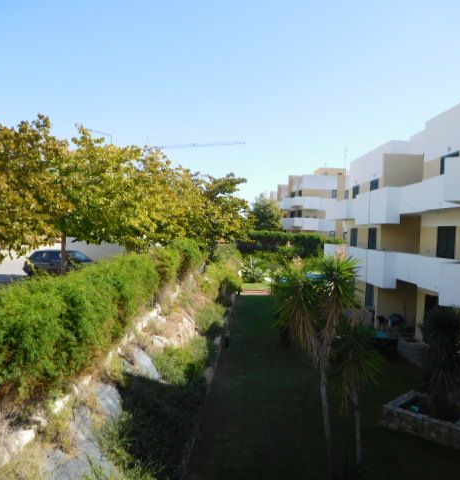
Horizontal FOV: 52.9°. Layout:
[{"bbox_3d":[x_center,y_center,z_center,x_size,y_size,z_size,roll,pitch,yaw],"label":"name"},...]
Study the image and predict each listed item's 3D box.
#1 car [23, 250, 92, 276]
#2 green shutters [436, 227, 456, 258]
[{"bbox_3d":[-9.423,1.415,26.870,4.350,1.450,1.720,2,1,0],"label":"car"},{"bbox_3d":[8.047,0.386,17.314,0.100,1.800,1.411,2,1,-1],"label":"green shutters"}]

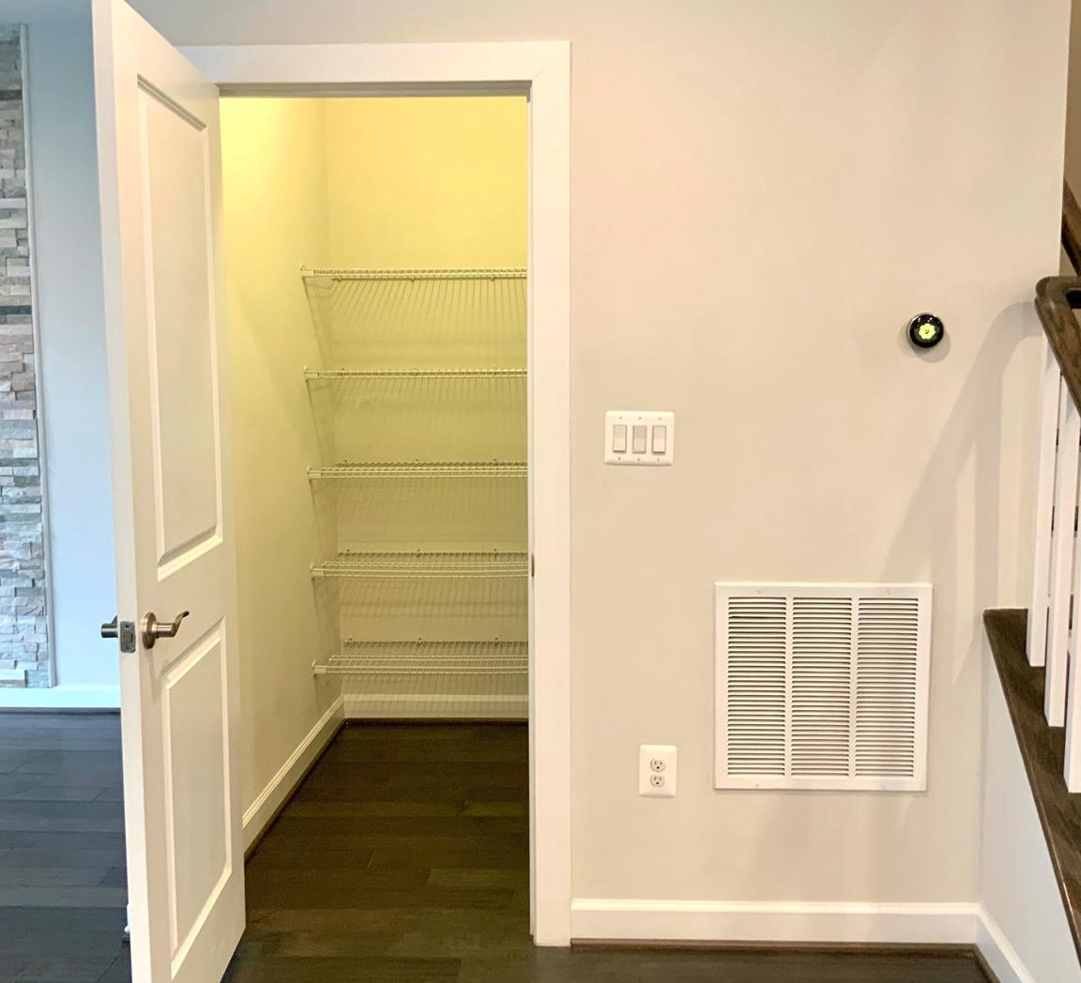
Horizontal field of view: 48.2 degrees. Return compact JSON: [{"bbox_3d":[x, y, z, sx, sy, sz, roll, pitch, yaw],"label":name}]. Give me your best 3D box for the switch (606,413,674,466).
[{"bbox_3d":[0.233,-0.125,2.827,0.160,0.125,0.012,0,6,3],"label":"switch"}]

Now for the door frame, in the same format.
[{"bbox_3d":[-0.400,0.040,2.930,0.951,2.147,0.133,0,6,3],"label":"door frame"}]

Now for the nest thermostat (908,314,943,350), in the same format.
[{"bbox_3d":[0.880,-0.365,2.761,0.083,0.083,0.031,0,6,3],"label":"nest thermostat"}]

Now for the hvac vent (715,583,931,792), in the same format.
[{"bbox_3d":[0.666,0.466,2.861,0.501,0.499,0.018,0,6,3],"label":"hvac vent"}]

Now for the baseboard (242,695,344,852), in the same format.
[{"bbox_3d":[-0.830,0.939,4.069,0.016,0.108,1.580,0,6,3],"label":"baseboard"}]

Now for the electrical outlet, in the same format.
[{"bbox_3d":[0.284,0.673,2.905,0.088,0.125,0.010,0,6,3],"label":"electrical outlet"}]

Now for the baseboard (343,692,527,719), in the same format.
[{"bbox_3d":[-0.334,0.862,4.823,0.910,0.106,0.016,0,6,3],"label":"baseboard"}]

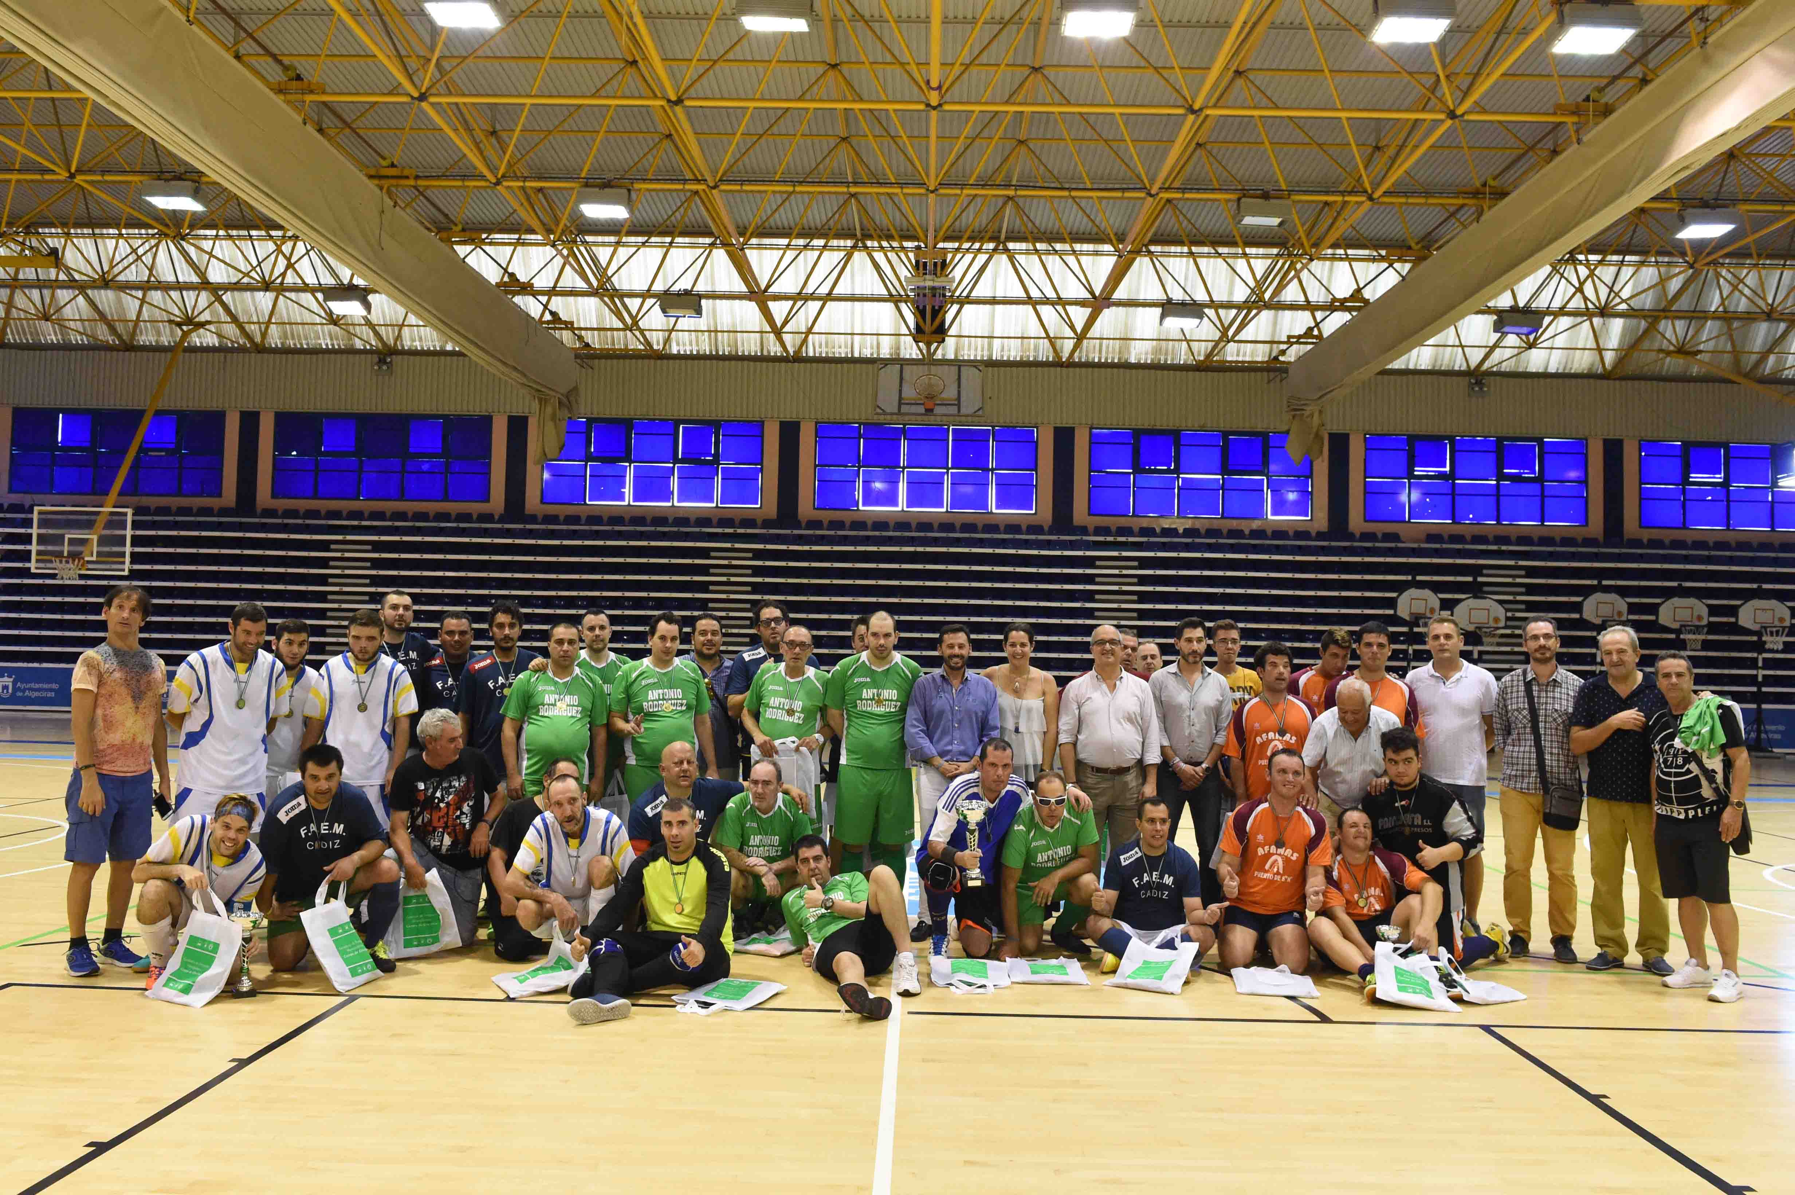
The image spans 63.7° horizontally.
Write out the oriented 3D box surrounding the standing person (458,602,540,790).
[{"bbox_3d":[-2.365,0.928,8.602,0.540,1.810,0.340,2,-3,-8],"label":"standing person"}]

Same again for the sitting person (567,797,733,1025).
[{"bbox_3d":[-1.102,1.335,6.434,0.650,0.850,0.980,1,-2,10],"label":"sitting person"}]

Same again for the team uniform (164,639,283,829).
[{"bbox_3d":[-3.265,0.713,7.016,0.560,0.980,0.340,2,-2,-27],"label":"team uniform"}]

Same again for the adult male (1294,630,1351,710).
[{"bbox_3d":[2.591,1.062,8.727,0.520,1.766,0.340,1,-2,7],"label":"adult male"}]

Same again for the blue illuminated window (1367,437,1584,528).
[{"bbox_3d":[11.547,-2.334,28.913,4.470,1.768,0.150,1,-2,1],"label":"blue illuminated window"}]

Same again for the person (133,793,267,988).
[{"bbox_3d":[-3.153,1.307,6.574,0.580,0.840,0.660,2,-3,-17],"label":"person"}]

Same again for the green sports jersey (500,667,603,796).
[{"bbox_3d":[-1.939,0.751,8.106,0.580,0.720,0.360,2,-2,-12],"label":"green sports jersey"}]

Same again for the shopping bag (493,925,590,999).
[{"bbox_3d":[-1.654,1.679,6.670,0.430,0.170,0.360,-32,17,-31],"label":"shopping bag"}]

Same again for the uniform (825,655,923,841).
[{"bbox_3d":[-0.116,0.801,7.678,0.520,1.035,0.360,1,-2,-4],"label":"uniform"}]

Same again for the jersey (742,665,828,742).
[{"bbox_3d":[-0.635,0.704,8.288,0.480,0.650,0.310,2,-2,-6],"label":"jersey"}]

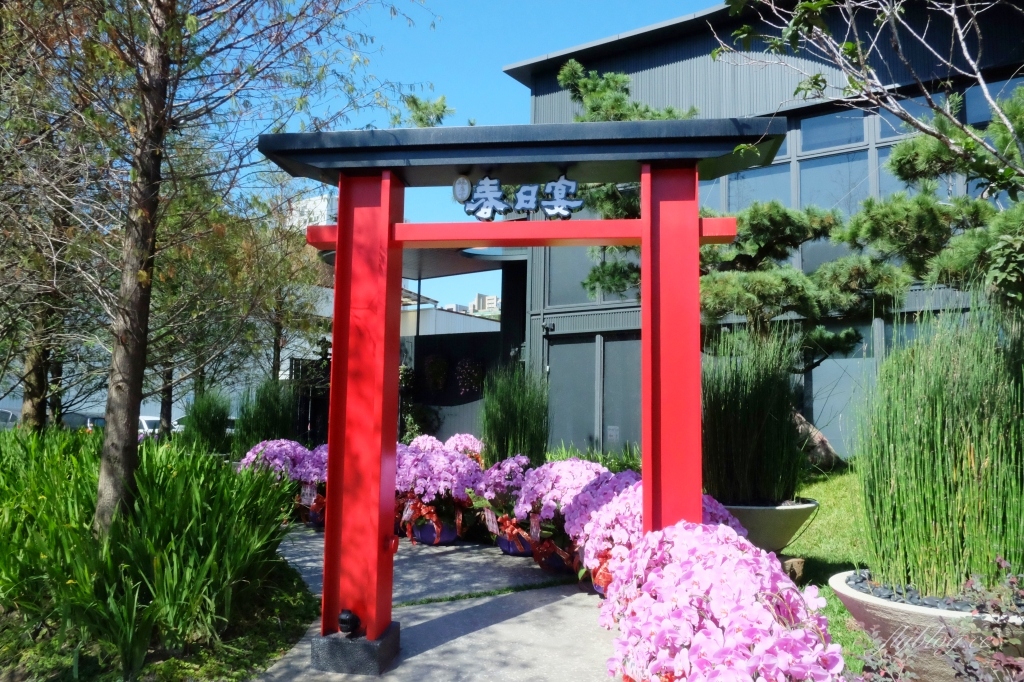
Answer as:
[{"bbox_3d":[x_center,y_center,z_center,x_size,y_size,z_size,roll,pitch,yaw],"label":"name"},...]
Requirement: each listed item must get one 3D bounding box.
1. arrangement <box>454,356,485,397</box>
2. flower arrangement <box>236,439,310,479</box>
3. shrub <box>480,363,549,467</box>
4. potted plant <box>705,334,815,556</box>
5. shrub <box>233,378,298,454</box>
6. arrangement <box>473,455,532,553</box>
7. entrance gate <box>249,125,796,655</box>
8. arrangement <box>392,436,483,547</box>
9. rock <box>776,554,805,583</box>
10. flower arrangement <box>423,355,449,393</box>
[{"bbox_3d":[-1.025,0.856,18.508,0.720,0.920,0.350,-3,-7,34],"label":"arrangement"},{"bbox_3d":[-3.094,1.829,10.000,0.930,1.090,0.900,2,-6,-14],"label":"flower arrangement"},{"bbox_3d":[0.035,1.139,10.700,0.900,1.590,0.900,1,-6,0],"label":"shrub"},{"bbox_3d":[2.418,0.991,7.442,1.070,2.181,1.070,-1,-6,18],"label":"potted plant"},{"bbox_3d":[-3.917,1.355,12.200,1.000,1.450,1.000,1,-6,0],"label":"shrub"},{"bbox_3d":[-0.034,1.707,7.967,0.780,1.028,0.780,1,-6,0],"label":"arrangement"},{"bbox_3d":[0.012,0.325,4.490,3.040,3.070,0.510,0,-6,7],"label":"entrance gate"},{"bbox_3d":[-0.828,1.702,8.650,0.950,1.130,0.900,1,-6,0],"label":"arrangement"},{"bbox_3d":[2.534,2.057,6.954,0.260,0.205,0.220,1,-6,0],"label":"rock"},{"bbox_3d":[-1.900,0.807,19.064,0.640,0.900,0.350,-3,-7,34],"label":"flower arrangement"}]

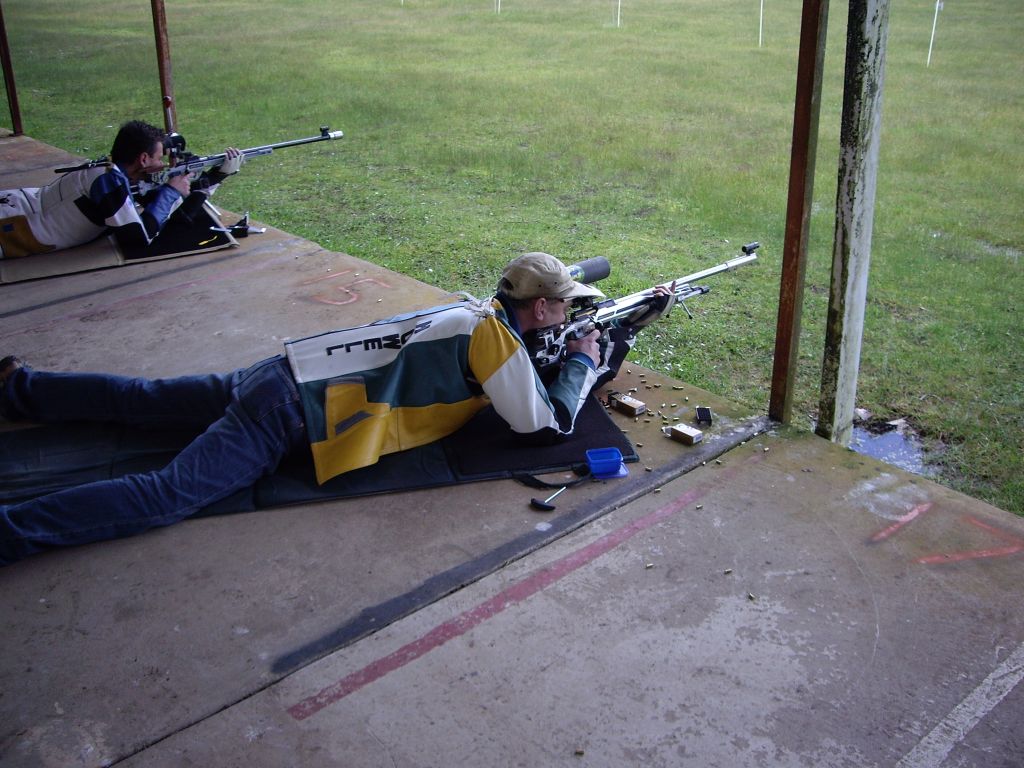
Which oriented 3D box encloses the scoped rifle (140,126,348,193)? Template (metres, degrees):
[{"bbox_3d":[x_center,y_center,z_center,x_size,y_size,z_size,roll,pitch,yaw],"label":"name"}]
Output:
[{"bbox_3d":[-1.249,-1.045,5.151,1.150,0.240,0.090,-21,32,-38],"label":"scoped rifle"}]

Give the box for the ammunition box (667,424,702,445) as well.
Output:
[{"bbox_3d":[0.501,0.143,3.220,0.042,0.026,0.078,-23,32,-40],"label":"ammunition box"}]

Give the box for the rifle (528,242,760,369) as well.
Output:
[{"bbox_3d":[0.406,-0.231,3.422,1.120,0.235,0.090,-21,32,-38],"label":"rifle"}]

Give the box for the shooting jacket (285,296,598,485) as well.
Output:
[{"bbox_3d":[-0.157,-0.045,3.154,0.870,0.410,0.550,-7,25,-4],"label":"shooting jacket"}]

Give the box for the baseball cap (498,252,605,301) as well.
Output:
[{"bbox_3d":[0.108,-0.294,3.076,0.280,0.135,0.180,-6,25,-22],"label":"baseball cap"}]

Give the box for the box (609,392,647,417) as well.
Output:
[{"bbox_3d":[0.351,0.064,3.397,0.042,0.027,0.098,-21,32,-38],"label":"box"}]

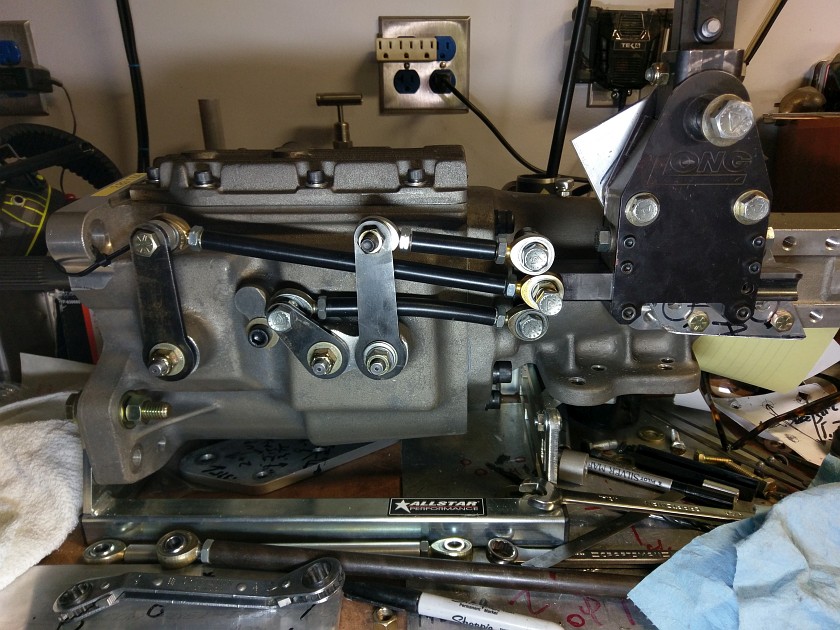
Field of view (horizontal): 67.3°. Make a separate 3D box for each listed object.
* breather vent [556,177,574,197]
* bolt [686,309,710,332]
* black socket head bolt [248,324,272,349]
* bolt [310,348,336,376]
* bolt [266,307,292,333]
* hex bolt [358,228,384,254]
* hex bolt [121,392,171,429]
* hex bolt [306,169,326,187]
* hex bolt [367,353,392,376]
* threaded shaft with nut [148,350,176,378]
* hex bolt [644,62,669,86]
[{"bbox_3d":[0.111,-0.097,0.479,0.015,0.015,0.015,0,20,0],"label":"breather vent"},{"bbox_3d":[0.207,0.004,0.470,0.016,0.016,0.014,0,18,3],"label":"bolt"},{"bbox_3d":[-0.108,0.014,0.422,0.015,0.015,0.012,1,17,3],"label":"black socket head bolt"},{"bbox_3d":[-0.066,0.033,0.433,0.017,0.017,0.018,0,18,3],"label":"bolt"},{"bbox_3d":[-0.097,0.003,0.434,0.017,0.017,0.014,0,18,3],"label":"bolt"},{"bbox_3d":[-0.031,-0.048,0.407,0.017,0.017,0.022,0,18,3],"label":"hex bolt"},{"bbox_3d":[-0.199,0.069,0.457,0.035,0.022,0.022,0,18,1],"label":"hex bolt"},{"bbox_3d":[-0.072,-0.096,0.442,0.013,0.011,0.013,0,17,0],"label":"hex bolt"},{"bbox_3d":[-0.025,0.031,0.396,0.015,0.015,0.020,1,17,3],"label":"hex bolt"},{"bbox_3d":[-0.176,0.034,0.432,0.017,0.017,0.018,0,18,3],"label":"threaded shaft with nut"},{"bbox_3d":[0.149,-0.151,0.396,0.015,0.014,0.014,1,17,3],"label":"hex bolt"}]

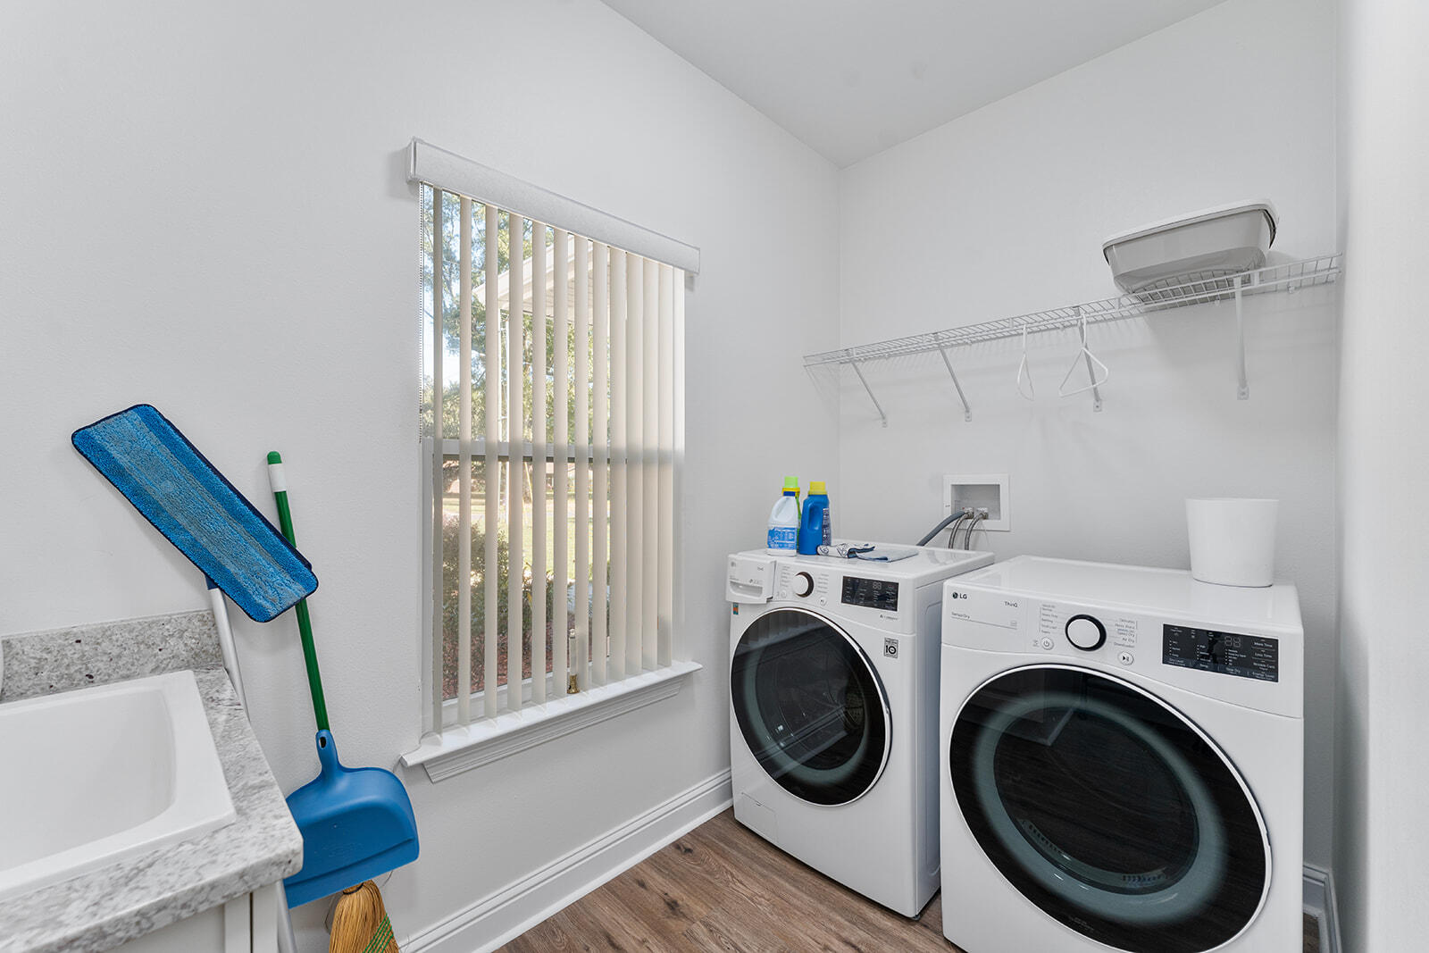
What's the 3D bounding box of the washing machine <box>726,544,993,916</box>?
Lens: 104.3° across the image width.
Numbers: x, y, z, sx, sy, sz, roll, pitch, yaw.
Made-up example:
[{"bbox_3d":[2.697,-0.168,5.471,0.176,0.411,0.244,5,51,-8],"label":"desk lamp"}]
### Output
[{"bbox_3d":[0.548,0.781,2.055,0.686,0.980,0.755,0,0,43],"label":"washing machine"}]

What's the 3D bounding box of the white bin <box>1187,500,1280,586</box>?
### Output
[{"bbox_3d":[1.433,0.177,1.542,0.188,0.228,0.188,0,0,44],"label":"white bin"}]

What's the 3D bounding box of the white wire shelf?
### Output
[{"bbox_3d":[1.095,-0.394,2.070,1.630,0.320,0.305,0,0,45],"label":"white wire shelf"}]

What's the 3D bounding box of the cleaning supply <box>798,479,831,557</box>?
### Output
[{"bbox_3d":[0.379,0.156,2.120,0.130,0.270,0.085,0,0,-39],"label":"cleaning supply"}]

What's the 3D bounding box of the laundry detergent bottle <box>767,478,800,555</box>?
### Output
[{"bbox_3d":[0.256,0.153,2.080,0.117,0.275,0.092,0,0,18],"label":"laundry detergent bottle"}]

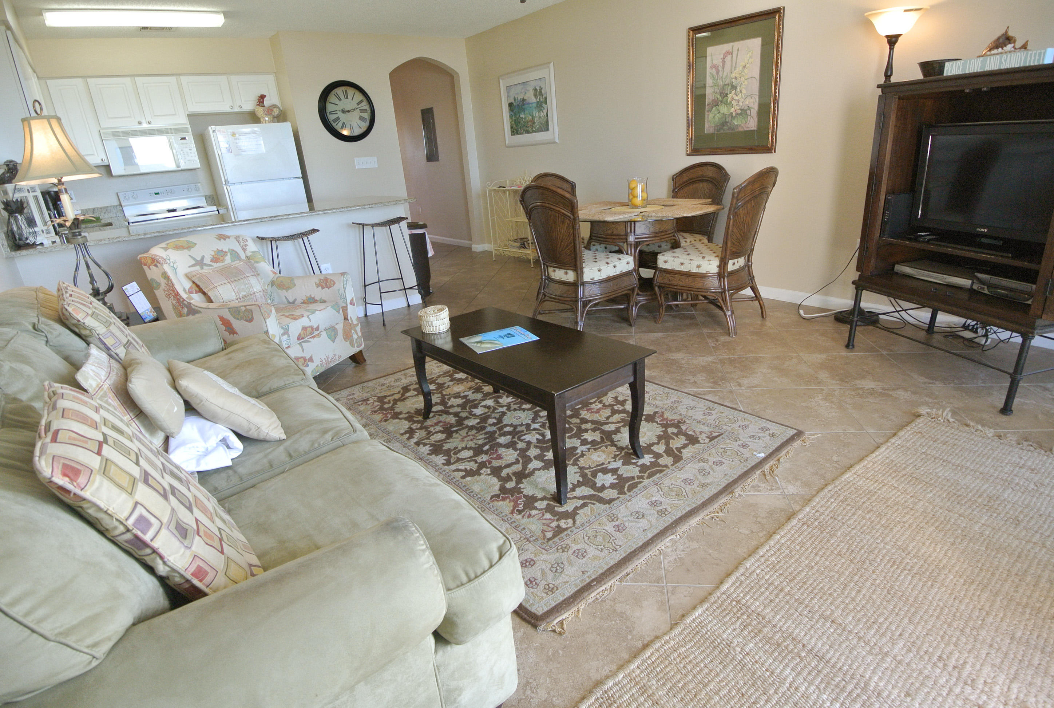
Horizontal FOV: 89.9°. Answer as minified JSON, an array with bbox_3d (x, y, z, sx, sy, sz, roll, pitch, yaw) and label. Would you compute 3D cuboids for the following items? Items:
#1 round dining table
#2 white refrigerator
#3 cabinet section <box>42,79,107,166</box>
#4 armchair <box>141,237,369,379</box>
[{"bbox_3d":[0.804,-0.680,3.832,1.180,0.745,1.180,-4,21,2],"label":"round dining table"},{"bbox_3d":[-2.897,-1.609,5.861,0.750,1.665,0.720,-19,26,-31],"label":"white refrigerator"},{"bbox_3d":[-4.189,-2.157,4.978,0.300,0.760,0.320,-17,24,-29],"label":"cabinet section"},{"bbox_3d":[-1.634,-0.258,3.268,0.840,0.920,0.760,5,24,23],"label":"armchair"}]

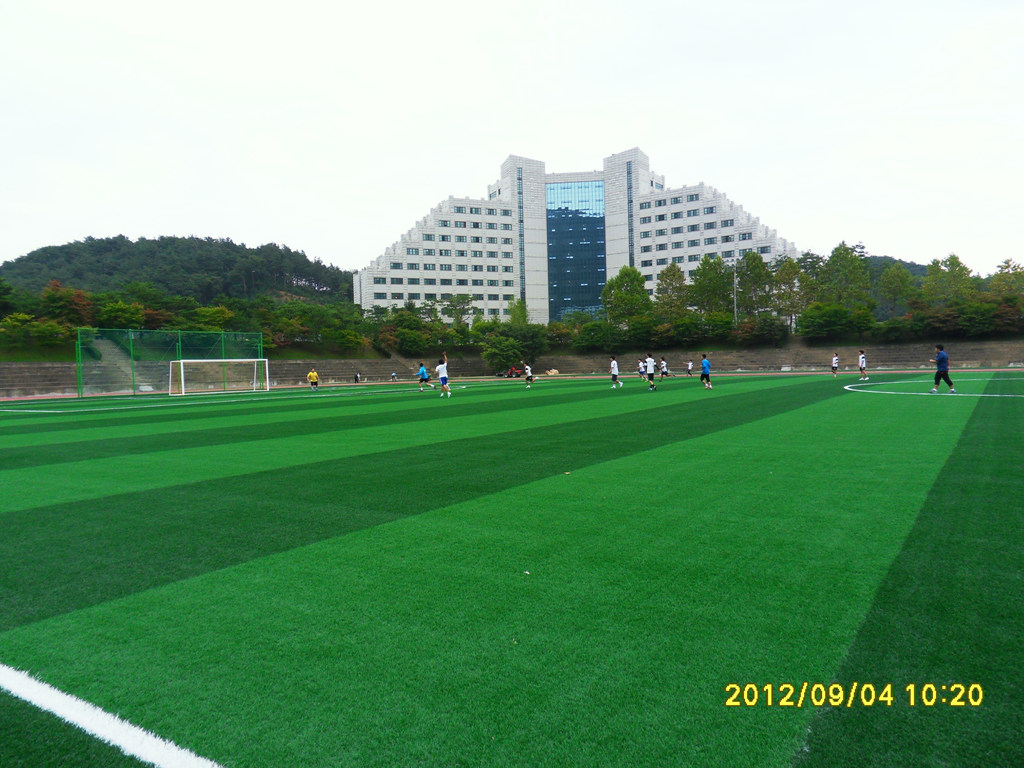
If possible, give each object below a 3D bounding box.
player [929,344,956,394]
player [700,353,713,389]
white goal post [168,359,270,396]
[{"bbox_3d":[15.704,-0.540,25.900,0.800,1.780,0.560,0,2,44],"label":"player"},{"bbox_3d":[9.917,-0.627,36.200,0.520,1.780,0.560,-3,2,-38],"label":"player"},{"bbox_3d":[-22.937,-0.539,55.968,1.870,2.530,7.500,-1,2,35],"label":"white goal post"}]

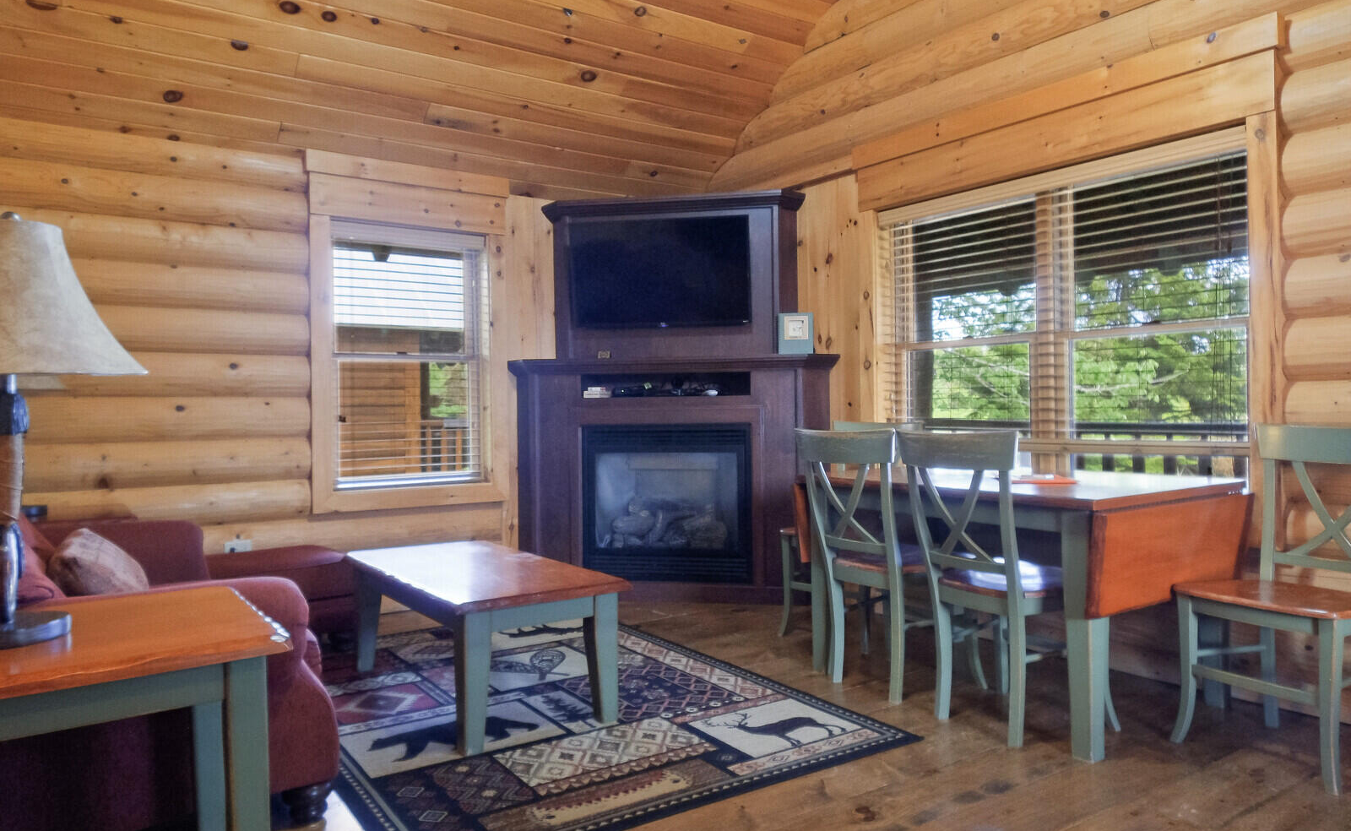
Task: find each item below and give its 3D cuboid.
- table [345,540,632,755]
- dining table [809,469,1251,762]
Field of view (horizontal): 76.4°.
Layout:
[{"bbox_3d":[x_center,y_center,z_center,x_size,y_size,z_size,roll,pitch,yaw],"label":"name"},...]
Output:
[{"bbox_3d":[-0.716,0.766,3.063,0.585,0.460,1.140,0,0,-36],"label":"table"},{"bbox_3d":[1.195,0.610,3.132,0.890,0.757,1.250,0,0,-34],"label":"dining table"}]

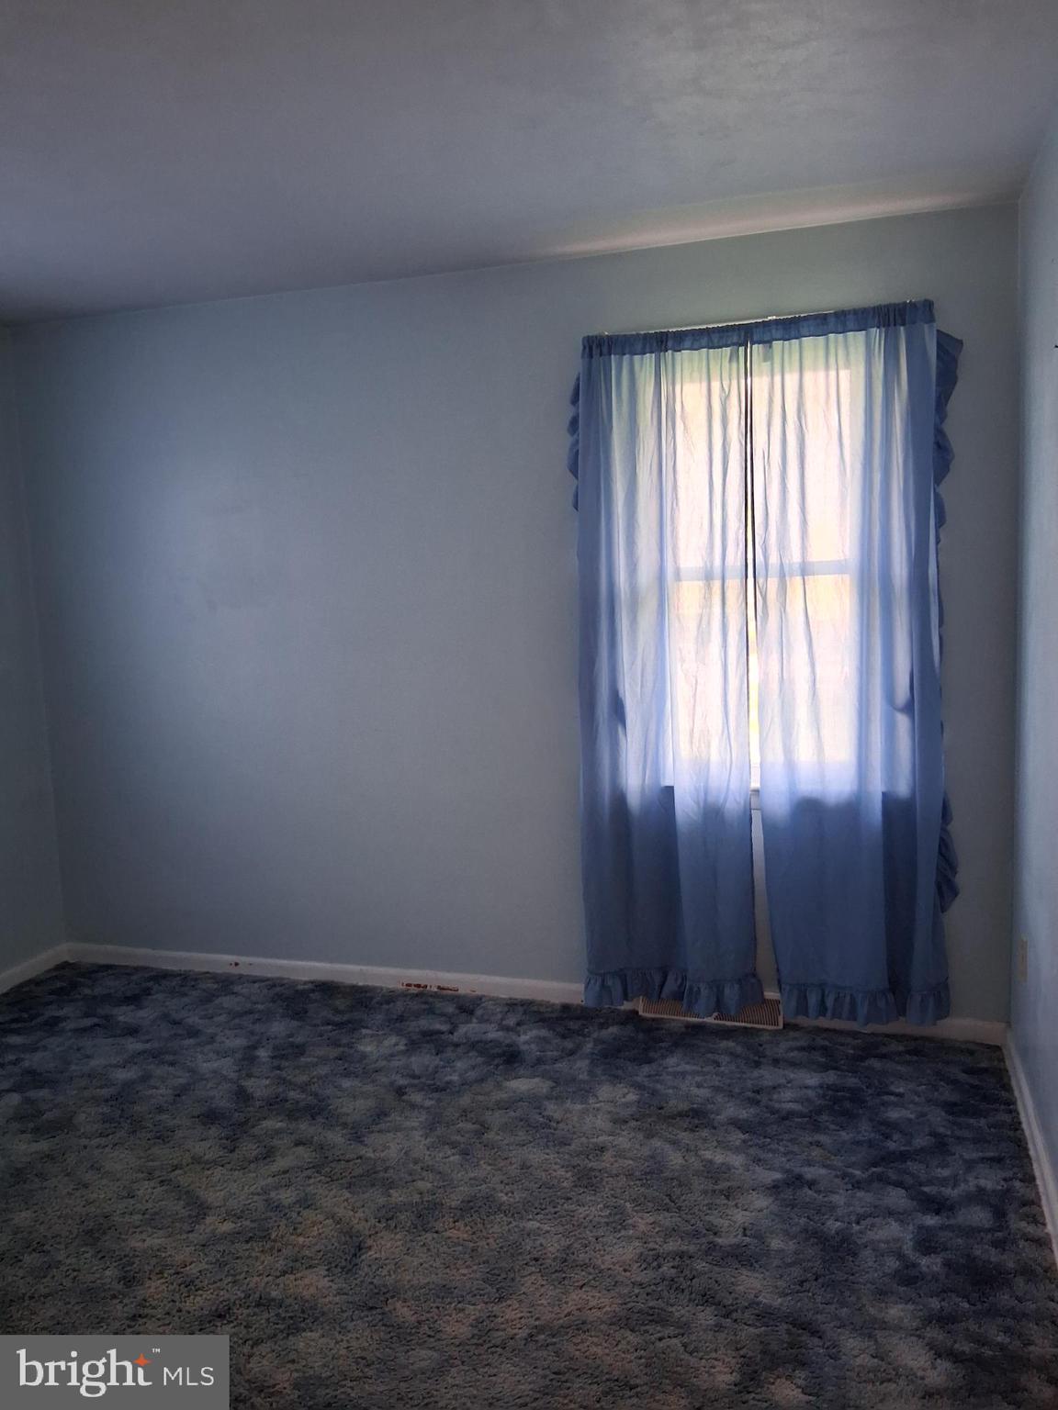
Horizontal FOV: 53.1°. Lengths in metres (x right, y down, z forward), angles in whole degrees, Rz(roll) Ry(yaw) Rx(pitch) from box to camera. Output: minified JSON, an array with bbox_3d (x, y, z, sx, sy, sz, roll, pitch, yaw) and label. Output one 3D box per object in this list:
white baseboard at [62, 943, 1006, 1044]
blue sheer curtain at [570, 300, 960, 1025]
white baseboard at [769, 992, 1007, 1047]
[{"bbox_3d":[-0.211,0.989,3.712,3.452,0.072,0.017,0,8,18],"label":"white baseboard"},{"bbox_3d":[0.693,-0.061,3.225,1.145,2.152,0.100,0,8,18],"label":"blue sheer curtain"},{"bbox_3d":[1.101,0.993,3.290,0.697,0.072,0.017,0,8,18],"label":"white baseboard"}]

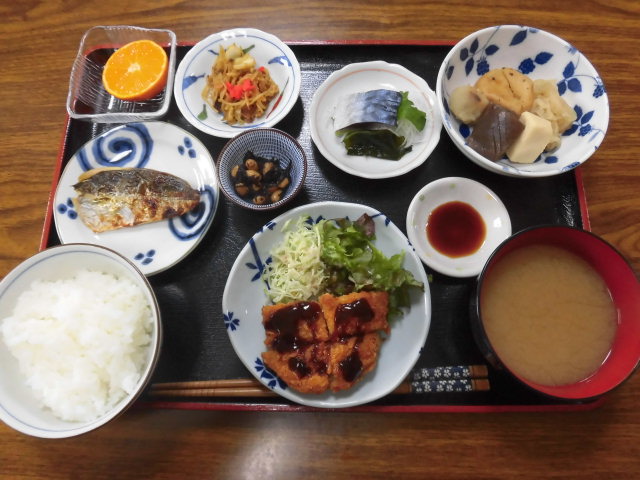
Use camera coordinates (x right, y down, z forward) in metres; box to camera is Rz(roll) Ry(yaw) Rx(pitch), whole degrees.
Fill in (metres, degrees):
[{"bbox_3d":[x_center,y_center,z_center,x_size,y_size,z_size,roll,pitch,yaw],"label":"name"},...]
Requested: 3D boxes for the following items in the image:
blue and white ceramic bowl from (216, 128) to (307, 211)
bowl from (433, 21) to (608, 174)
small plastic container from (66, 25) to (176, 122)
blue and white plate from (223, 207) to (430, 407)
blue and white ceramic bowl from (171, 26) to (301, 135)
[{"bbox_3d":[-0.042,-0.047,0.340,0.065,0.039,0.065,0,74,1],"label":"blue and white ceramic bowl"},{"bbox_3d":[0.148,-0.099,0.347,0.124,0.048,0.124,0,74,1],"label":"bowl"},{"bbox_3d":[-0.156,-0.129,0.367,0.079,0.034,0.084,0,74,1],"label":"small plastic container"},{"bbox_3d":[0.005,0.044,0.319,0.143,0.027,0.143,0,74,1],"label":"blue and white plate"},{"bbox_3d":[-0.065,-0.122,0.367,0.100,0.029,0.100,0,74,1],"label":"blue and white ceramic bowl"}]

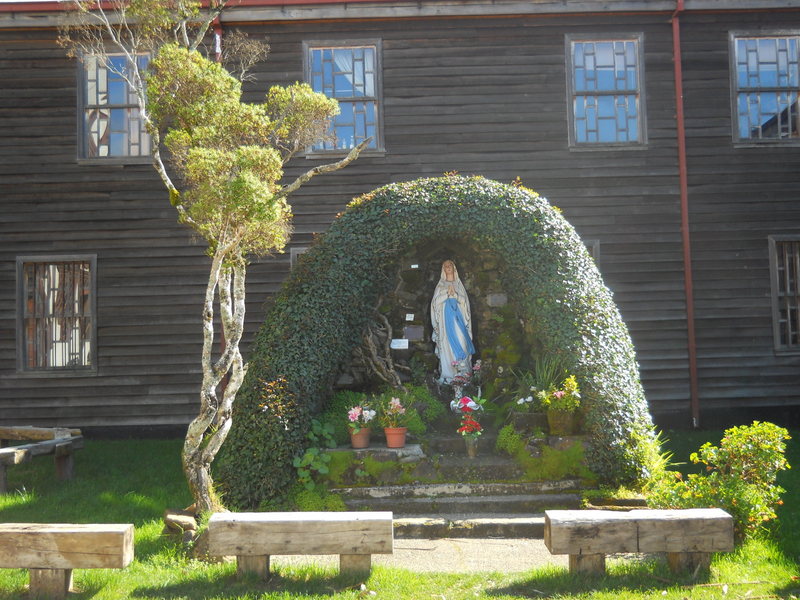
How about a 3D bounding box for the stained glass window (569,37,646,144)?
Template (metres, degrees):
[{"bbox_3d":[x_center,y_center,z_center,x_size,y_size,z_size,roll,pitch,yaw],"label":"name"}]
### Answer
[{"bbox_3d":[3.750,-3.793,15.546,1.418,2.158,0.130,-2,-3,0],"label":"stained glass window"}]

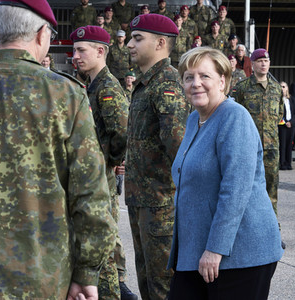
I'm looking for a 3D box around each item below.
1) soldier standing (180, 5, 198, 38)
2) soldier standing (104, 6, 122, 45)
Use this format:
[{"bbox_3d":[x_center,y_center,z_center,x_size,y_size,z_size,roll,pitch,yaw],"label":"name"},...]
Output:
[{"bbox_3d":[0.847,-2.087,18.169,0.530,1.800,0.340,0,4,-5],"label":"soldier standing"},{"bbox_3d":[-0.739,-2.040,18.069,0.530,1.800,0.340,0,4,-5],"label":"soldier standing"}]

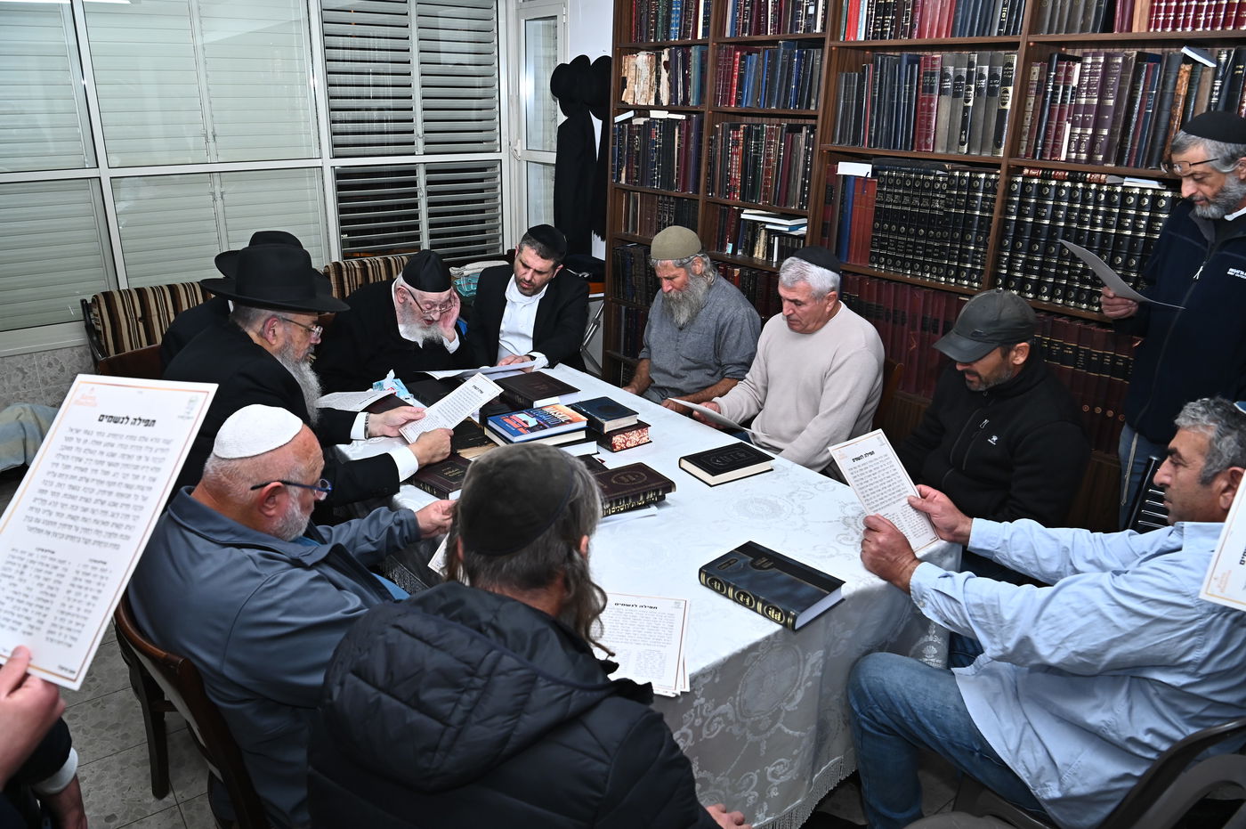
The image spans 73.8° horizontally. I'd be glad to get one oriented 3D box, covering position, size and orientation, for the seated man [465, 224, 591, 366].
[{"bbox_3d":[-0.350,-0.106,3.371,0.560,1.280,0.800,-2,20,-9],"label":"seated man"}]

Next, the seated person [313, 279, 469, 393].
[{"bbox_3d":[-0.762,0.038,2.982,0.580,1.255,0.850,-17,27,-41],"label":"seated person"}]

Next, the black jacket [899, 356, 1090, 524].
[{"bbox_3d":[1.025,0.116,2.375,0.470,0.600,0.570,-16,26,-40],"label":"black jacket"}]

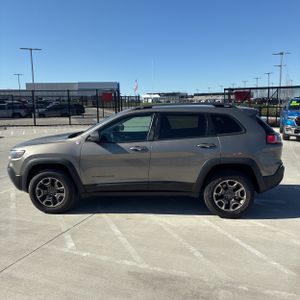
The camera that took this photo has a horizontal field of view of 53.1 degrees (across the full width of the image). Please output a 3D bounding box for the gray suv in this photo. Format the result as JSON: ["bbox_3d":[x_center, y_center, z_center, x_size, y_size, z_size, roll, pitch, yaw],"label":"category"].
[{"bbox_3d":[-0.086,0.029,5.344,4.620,1.715,1.930,0,10,6],"label":"gray suv"}]

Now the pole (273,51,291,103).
[{"bbox_3d":[20.032,-10.572,46.014,2.650,8.448,0.500,1,10,13],"label":"pole"}]

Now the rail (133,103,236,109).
[{"bbox_3d":[0.503,-0.681,4.605,1.560,0.085,0.060,0,10,6],"label":"rail"}]

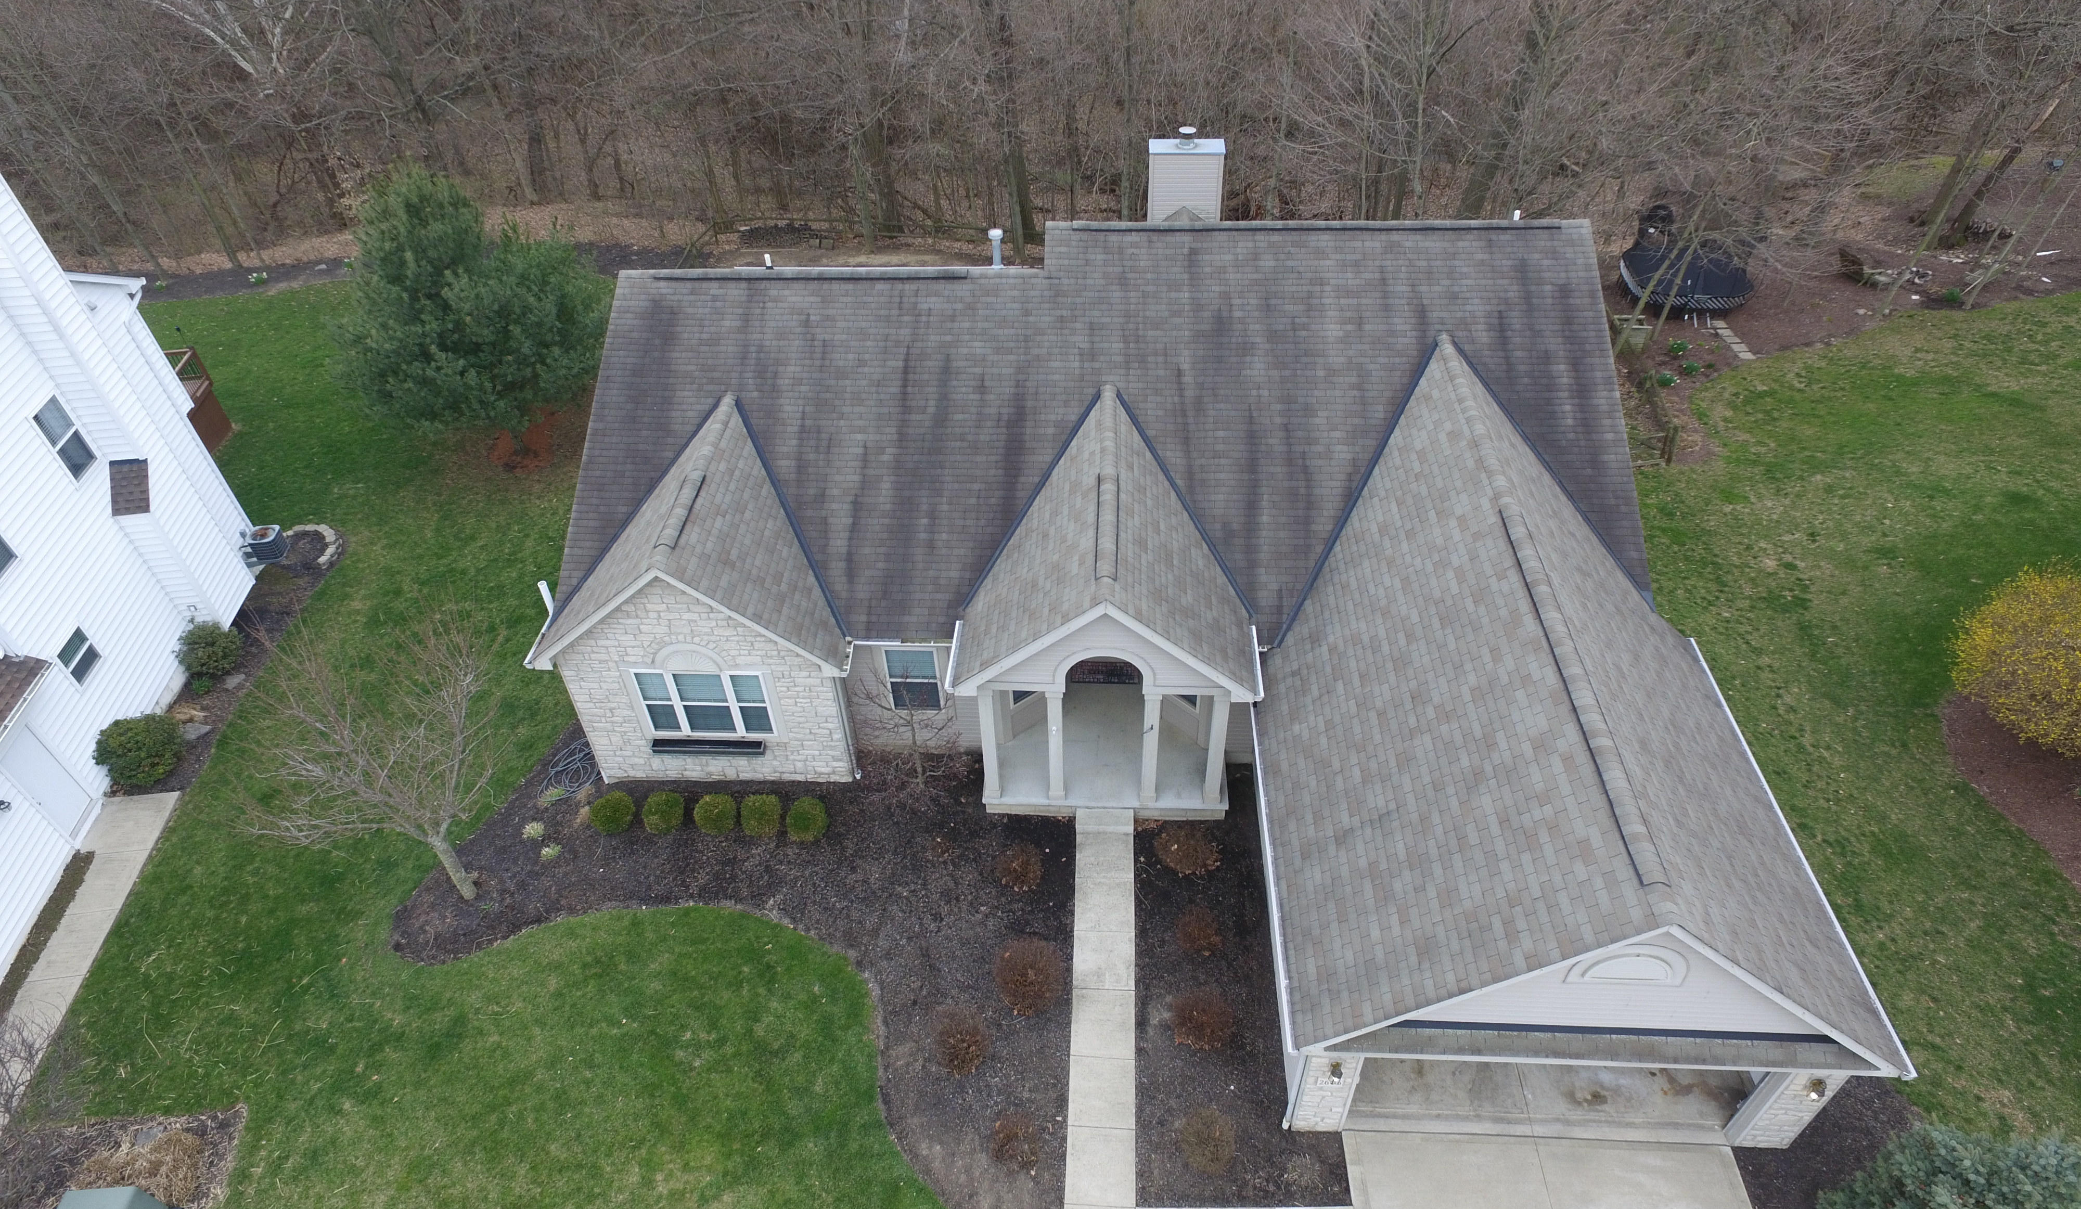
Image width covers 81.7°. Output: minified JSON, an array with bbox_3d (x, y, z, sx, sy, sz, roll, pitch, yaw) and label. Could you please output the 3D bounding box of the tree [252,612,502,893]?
[{"bbox_3d":[-9.086,2.676,17.577,3.800,5.100,3.800,1,42,4],"label":"tree"}]

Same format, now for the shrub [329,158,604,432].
[{"bbox_3d":[-12.409,-6.255,26.767,5.400,6.600,5.400,1,42,4],"label":"shrub"}]

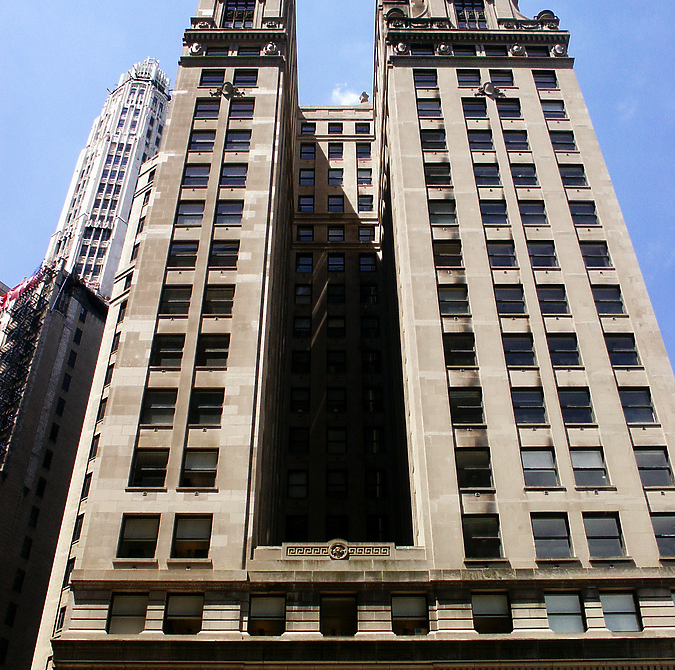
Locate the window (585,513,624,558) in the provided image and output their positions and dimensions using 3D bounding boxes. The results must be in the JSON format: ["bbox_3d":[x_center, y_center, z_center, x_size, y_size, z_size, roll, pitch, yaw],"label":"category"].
[{"bbox_3d":[11.596,8.655,39.488,1.583,2.185,0.200,0,-42,0],"label":"window"}]

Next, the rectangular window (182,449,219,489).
[{"bbox_3d":[-6.269,6.125,41.627,1.621,2.201,0.200,0,-42,0],"label":"rectangular window"}]

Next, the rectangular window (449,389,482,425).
[{"bbox_3d":[6.277,3.477,44.065,1.621,2.201,0.200,0,-42,0],"label":"rectangular window"}]

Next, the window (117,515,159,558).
[{"bbox_3d":[-8.555,8.727,39.277,1.621,2.201,0.200,0,-42,0],"label":"window"}]

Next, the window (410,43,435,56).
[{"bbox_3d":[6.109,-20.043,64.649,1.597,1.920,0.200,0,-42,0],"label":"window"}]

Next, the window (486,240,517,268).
[{"bbox_3d":[9.257,-4.580,51.369,1.596,2.113,0.200,0,-42,0],"label":"window"}]

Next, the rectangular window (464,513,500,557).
[{"bbox_3d":[6.198,8.623,38.830,1.556,2.107,0.200,0,-42,0],"label":"rectangular window"}]

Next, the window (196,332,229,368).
[{"bbox_3d":[-6.207,0.832,45.128,1.654,2.139,0.200,0,-42,0],"label":"window"}]

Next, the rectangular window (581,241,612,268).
[{"bbox_3d":[13.874,-4.247,48.829,1.503,2.064,0.250,0,-42,0],"label":"rectangular window"}]

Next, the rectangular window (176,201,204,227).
[{"bbox_3d":[-8.621,-7.117,53.526,1.621,2.201,0.200,0,-42,0],"label":"rectangular window"}]

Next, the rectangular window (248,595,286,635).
[{"bbox_3d":[-2.692,10.881,35.072,1.377,1.751,0.250,0,-42,0],"label":"rectangular window"}]

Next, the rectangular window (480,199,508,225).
[{"bbox_3d":[9.247,-7.225,53.745,1.596,2.173,0.200,0,-42,0],"label":"rectangular window"}]

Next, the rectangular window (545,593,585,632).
[{"bbox_3d":[8.826,10.817,35.174,1.428,1.751,0.250,0,-42,0],"label":"rectangular window"}]

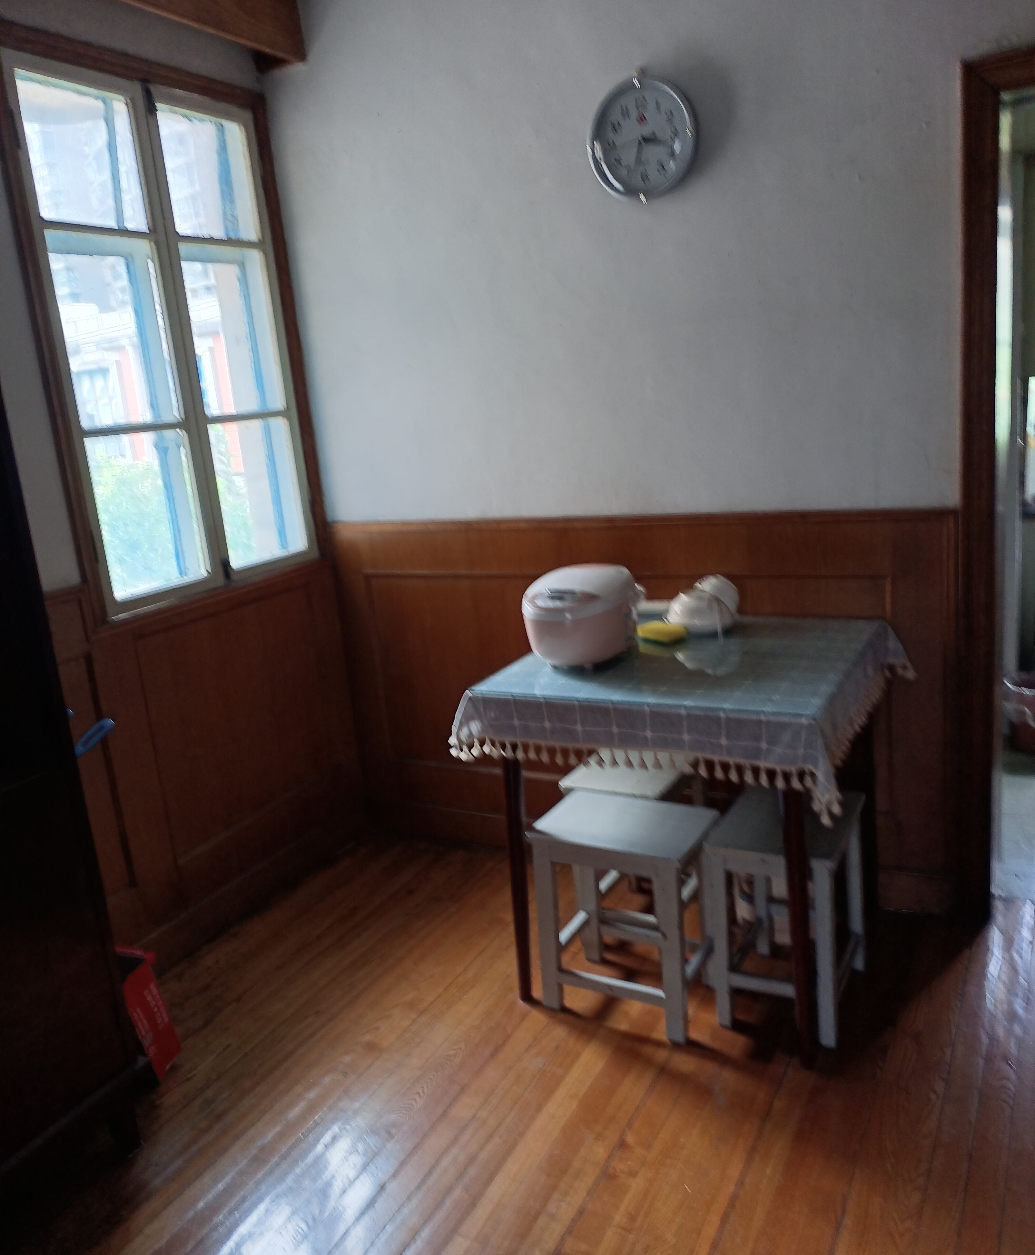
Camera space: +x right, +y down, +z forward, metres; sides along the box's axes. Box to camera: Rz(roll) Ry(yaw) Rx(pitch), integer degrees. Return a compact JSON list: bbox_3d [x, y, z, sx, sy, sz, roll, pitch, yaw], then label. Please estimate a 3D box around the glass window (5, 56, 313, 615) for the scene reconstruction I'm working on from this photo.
[{"bbox_3d":[-0.887,-0.747,2.886,0.060,1.308,0.831,2,15,29],"label":"glass window"}]

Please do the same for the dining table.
[{"bbox_3d":[0.442,0.450,2.619,0.808,0.798,0.786,2,15,29],"label":"dining table"}]

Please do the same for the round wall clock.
[{"bbox_3d":[0.310,-1.204,2.657,0.297,0.300,0.045,2,15,29],"label":"round wall clock"}]

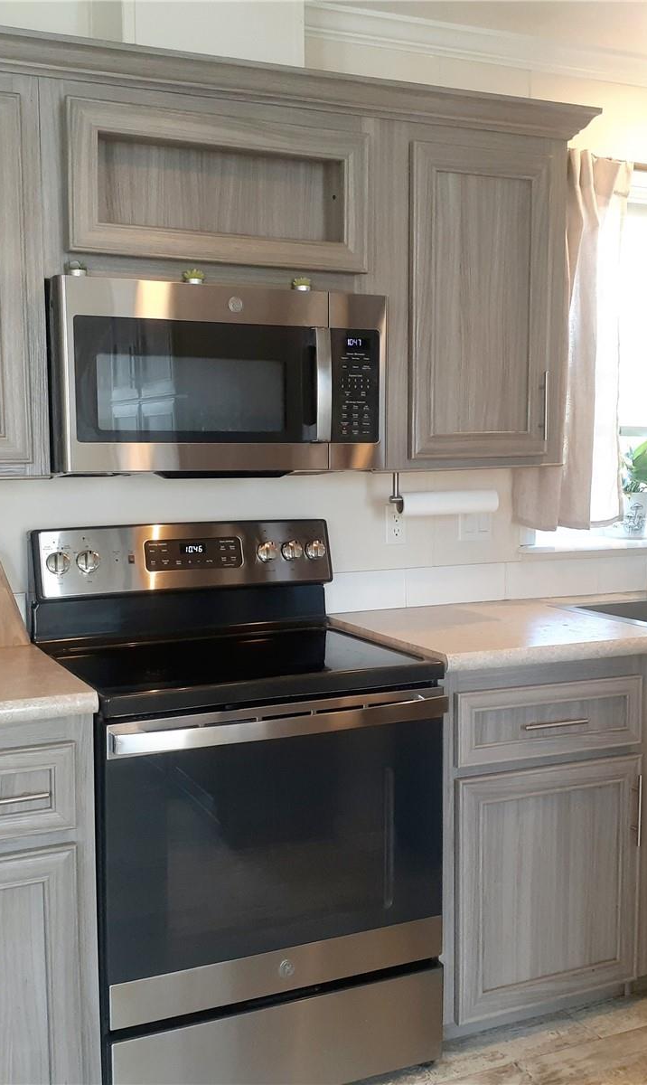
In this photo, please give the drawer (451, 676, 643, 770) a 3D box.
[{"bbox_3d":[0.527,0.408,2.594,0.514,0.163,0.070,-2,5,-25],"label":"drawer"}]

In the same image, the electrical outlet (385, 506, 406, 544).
[{"bbox_3d":[0.201,-0.048,3.092,0.066,0.111,0.020,-2,5,-25],"label":"electrical outlet"}]

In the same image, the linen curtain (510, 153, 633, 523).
[{"bbox_3d":[0.704,-0.562,3.227,0.365,1.055,0.090,-2,5,-25],"label":"linen curtain"}]

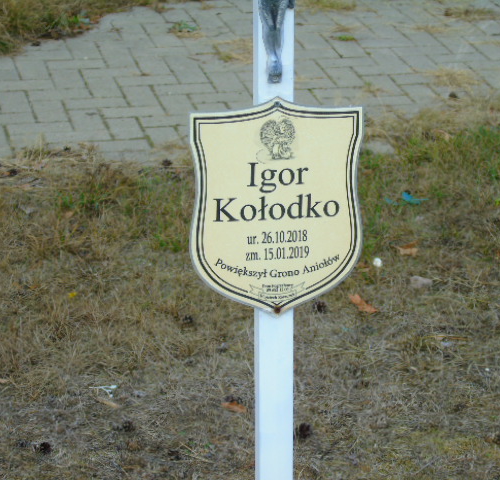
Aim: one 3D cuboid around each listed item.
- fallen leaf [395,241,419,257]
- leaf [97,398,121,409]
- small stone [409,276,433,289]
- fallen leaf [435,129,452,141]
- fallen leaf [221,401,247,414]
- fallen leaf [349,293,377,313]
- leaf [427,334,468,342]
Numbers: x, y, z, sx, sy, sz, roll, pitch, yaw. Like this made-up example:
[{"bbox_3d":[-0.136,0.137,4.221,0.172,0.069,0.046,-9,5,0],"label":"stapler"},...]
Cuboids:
[{"bbox_3d":[0.392,0.021,4.350,0.062,0.025,0.048,1,23,0],"label":"fallen leaf"},{"bbox_3d":[-0.291,0.336,3.572,0.060,0.009,0.015,16,27,31],"label":"leaf"},{"bbox_3d":[0.410,0.102,4.177,0.056,0.022,0.038,1,23,0],"label":"small stone"},{"bbox_3d":[0.570,-0.311,5.118,0.055,0.020,0.040,18,28,35],"label":"fallen leaf"},{"bbox_3d":[-0.032,0.344,3.567,0.055,0.015,0.029,11,25,22],"label":"fallen leaf"},{"bbox_3d":[0.265,0.146,4.060,0.039,0.014,0.088,-15,28,-33],"label":"fallen leaf"},{"bbox_3d":[0.446,0.221,3.901,0.090,0.010,0.017,5,23,8],"label":"leaf"}]

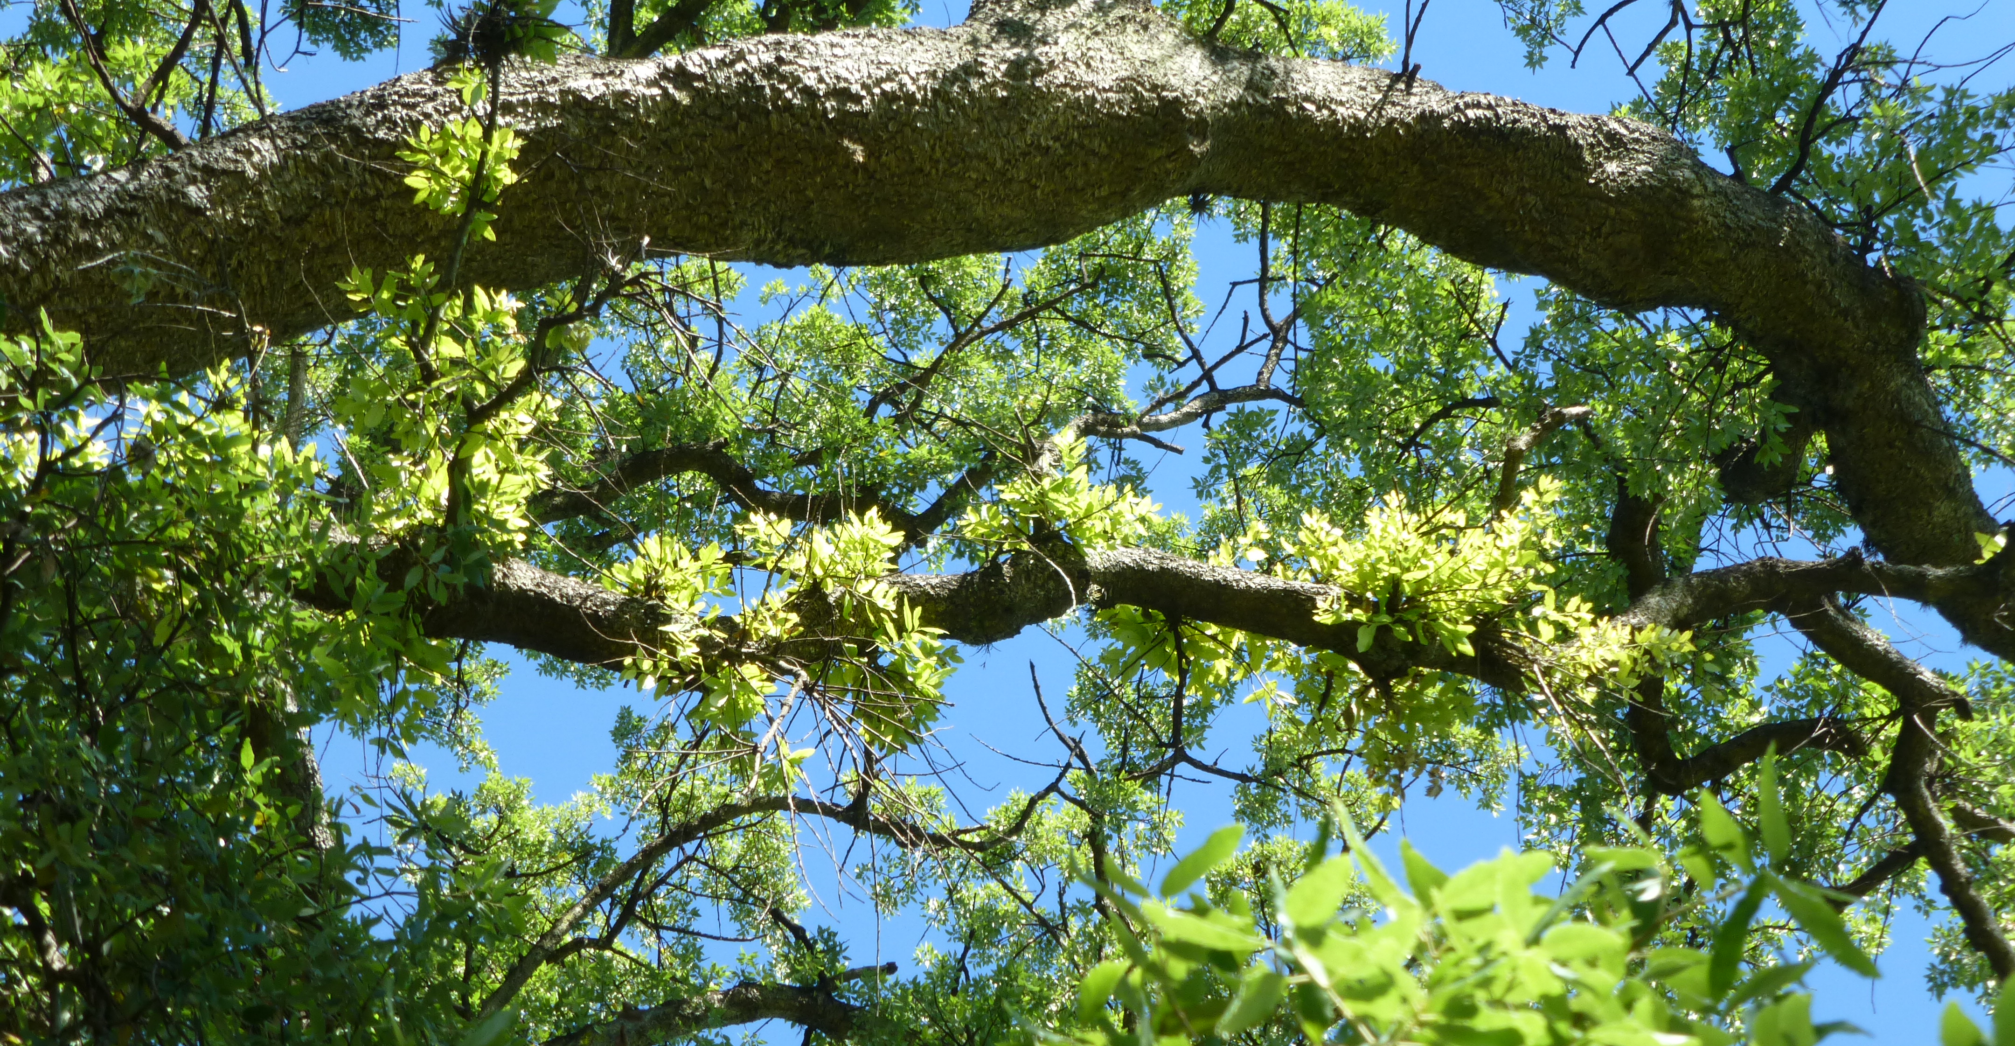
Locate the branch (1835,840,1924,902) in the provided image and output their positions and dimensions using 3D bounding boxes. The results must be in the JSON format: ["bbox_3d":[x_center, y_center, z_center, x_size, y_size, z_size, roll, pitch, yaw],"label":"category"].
[{"bbox_3d":[1.707,0.681,9.000,0.201,0.052,0.070,-34,-9,7],"label":"branch"}]

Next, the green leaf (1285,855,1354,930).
[{"bbox_3d":[0.204,0.241,3.000,0.037,0.059,0.014,40,-14,-11],"label":"green leaf"}]

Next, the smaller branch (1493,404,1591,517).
[{"bbox_3d":[1.000,-0.116,8.600,0.082,0.100,0.256,38,-85,5],"label":"smaller branch"}]

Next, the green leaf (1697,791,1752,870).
[{"bbox_3d":[0.468,0.202,3.000,0.026,0.059,0.014,-34,-14,10],"label":"green leaf"}]

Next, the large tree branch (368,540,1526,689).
[{"bbox_3d":[-0.111,0.165,8.400,2.119,0.240,0.240,3,-37,0],"label":"large tree branch"}]

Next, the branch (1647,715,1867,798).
[{"bbox_3d":[1.550,0.483,9.500,0.452,0.130,0.130,-10,-37,0],"label":"branch"}]

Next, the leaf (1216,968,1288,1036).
[{"bbox_3d":[0.143,0.283,2.700,0.050,0.025,0.020,-40,-7,-2],"label":"leaf"}]

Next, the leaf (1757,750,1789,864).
[{"bbox_3d":[0.500,0.186,3.000,0.021,0.078,0.014,-4,-14,1],"label":"leaf"}]

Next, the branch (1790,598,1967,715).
[{"bbox_3d":[1.629,0.250,8.600,0.363,0.100,0.120,31,4,10],"label":"branch"}]

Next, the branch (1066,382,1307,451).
[{"bbox_3d":[0.401,-0.243,10.500,0.546,0.130,0.130,-9,-37,0],"label":"branch"}]

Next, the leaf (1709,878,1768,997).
[{"bbox_3d":[0.432,0.243,2.700,0.022,0.073,0.020,21,-1,10],"label":"leaf"}]

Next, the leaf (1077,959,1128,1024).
[{"bbox_3d":[0.062,0.304,3.000,0.025,0.049,0.014,36,-14,-10],"label":"leaf"}]

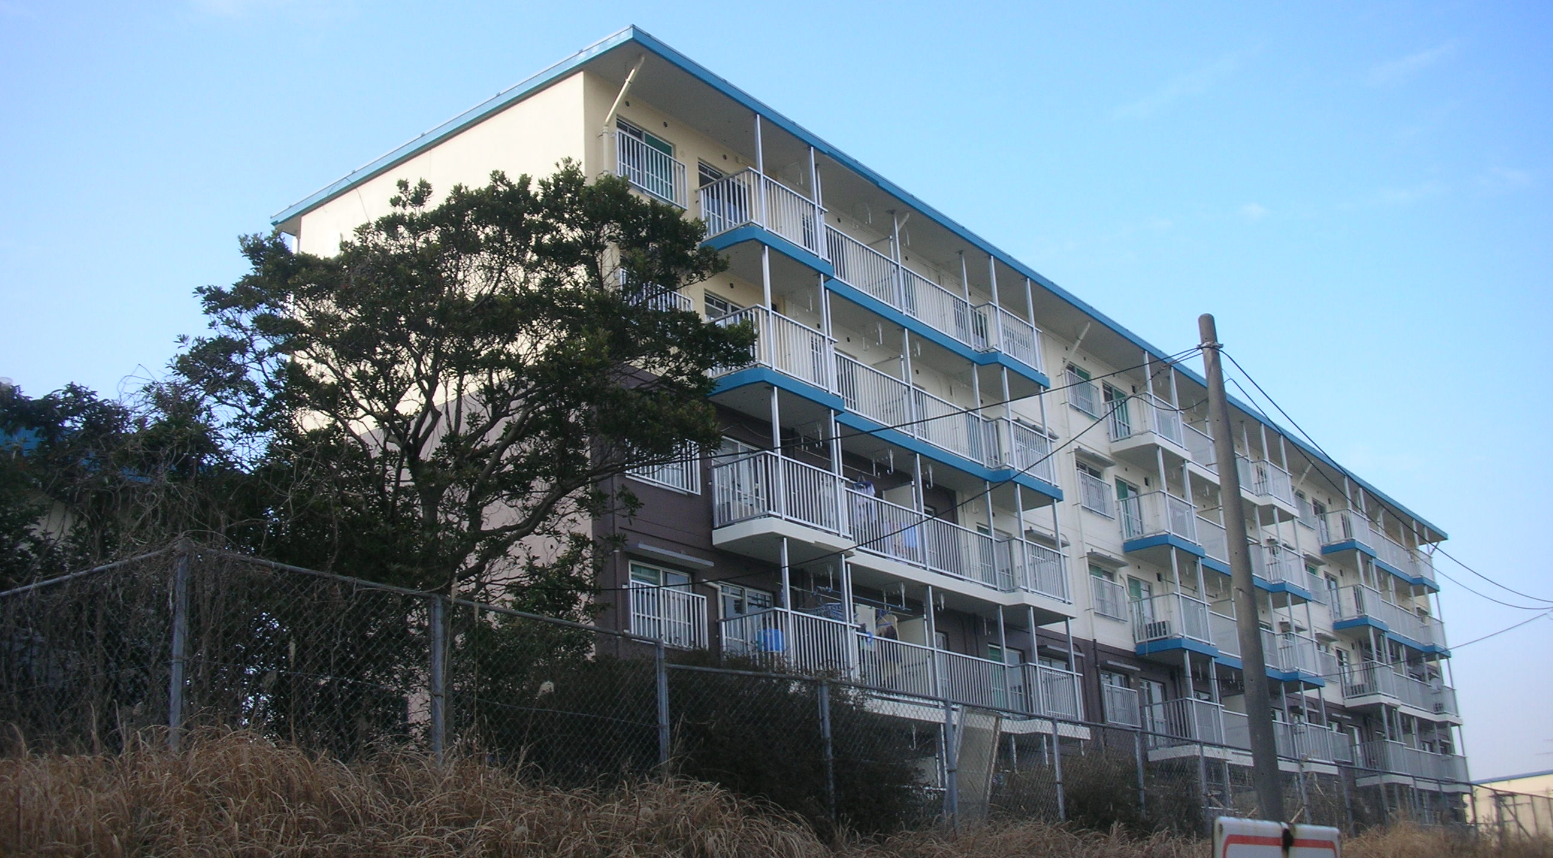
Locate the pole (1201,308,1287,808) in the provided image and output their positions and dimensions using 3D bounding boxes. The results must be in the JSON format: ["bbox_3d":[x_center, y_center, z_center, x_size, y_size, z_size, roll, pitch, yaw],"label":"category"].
[{"bbox_3d":[4.281,1.902,14.234,0.230,6.300,0.230,-7,-18,16],"label":"pole"}]

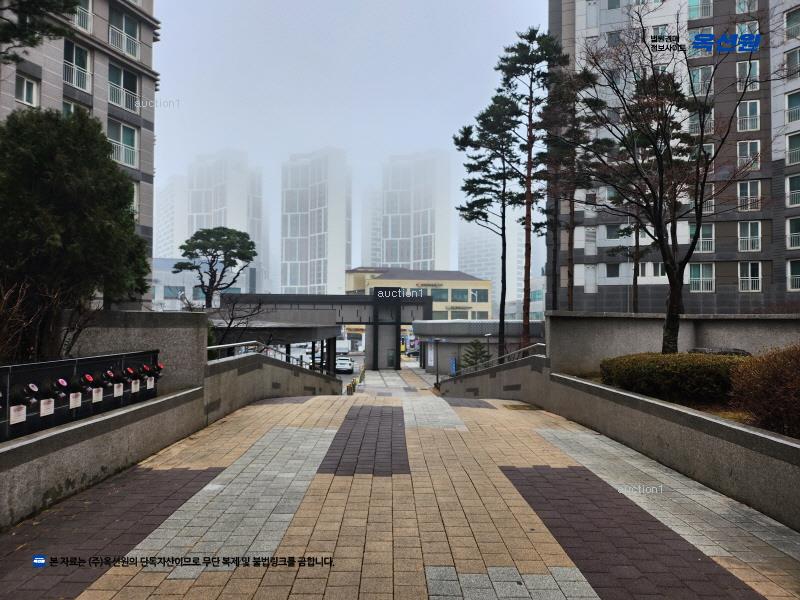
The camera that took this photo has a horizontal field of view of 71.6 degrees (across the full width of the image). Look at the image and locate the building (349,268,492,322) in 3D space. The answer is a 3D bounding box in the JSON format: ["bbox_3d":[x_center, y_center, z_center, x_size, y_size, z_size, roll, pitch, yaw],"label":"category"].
[{"bbox_3d":[2.800,1.800,94.000,23.500,13.400,13.500,0,-2,-6],"label":"building"}]

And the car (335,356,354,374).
[{"bbox_3d":[-5.676,6.458,56.041,1.820,1.560,4.400,0,-2,-5],"label":"car"}]

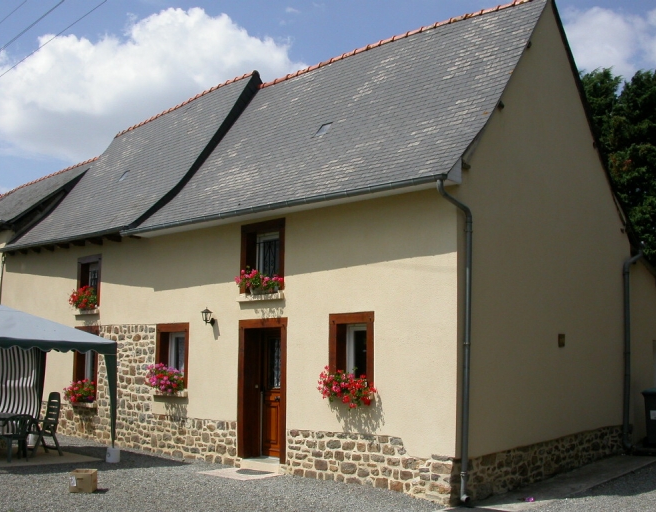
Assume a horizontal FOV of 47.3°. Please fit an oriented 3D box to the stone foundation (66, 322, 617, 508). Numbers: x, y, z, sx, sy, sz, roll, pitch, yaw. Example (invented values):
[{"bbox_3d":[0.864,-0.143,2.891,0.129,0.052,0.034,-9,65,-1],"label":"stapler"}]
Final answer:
[{"bbox_3d":[-0.082,2.774,15.387,10.100,2.500,6.200,-6,-11,41],"label":"stone foundation"}]

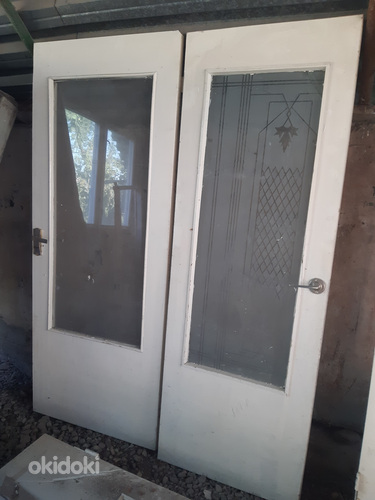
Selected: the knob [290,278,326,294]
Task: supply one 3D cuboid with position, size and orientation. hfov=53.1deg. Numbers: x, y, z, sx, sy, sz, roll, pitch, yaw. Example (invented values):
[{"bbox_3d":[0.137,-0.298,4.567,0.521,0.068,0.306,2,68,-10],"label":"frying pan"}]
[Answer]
[{"bbox_3d":[0.471,0.142,1.476,0.138,0.061,0.058,7,9,22],"label":"knob"}]

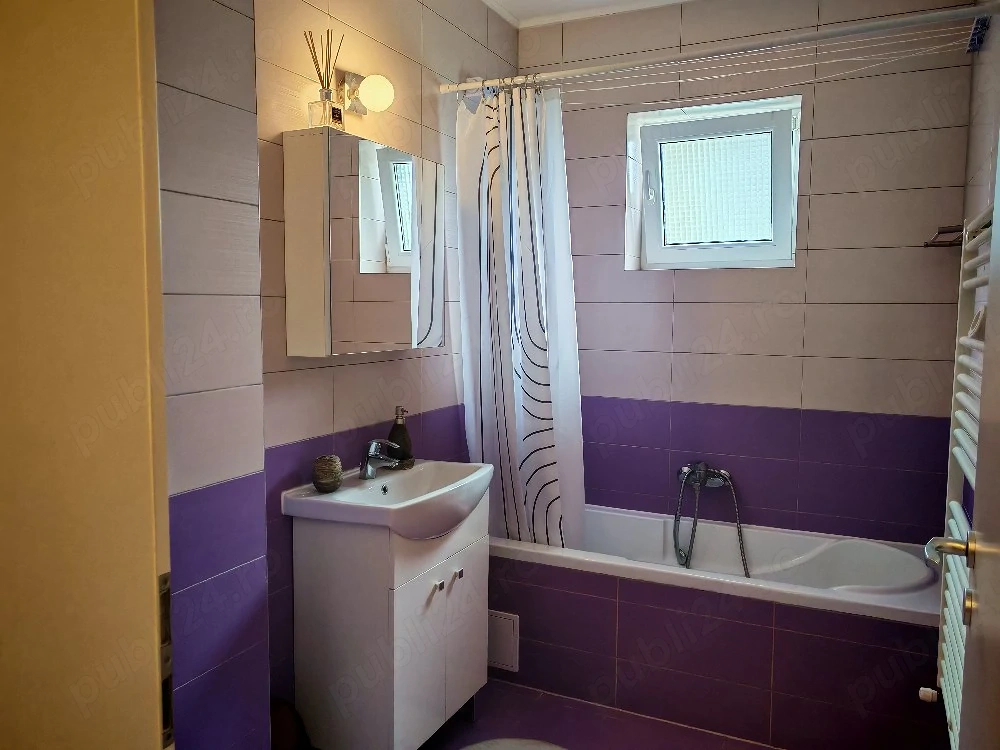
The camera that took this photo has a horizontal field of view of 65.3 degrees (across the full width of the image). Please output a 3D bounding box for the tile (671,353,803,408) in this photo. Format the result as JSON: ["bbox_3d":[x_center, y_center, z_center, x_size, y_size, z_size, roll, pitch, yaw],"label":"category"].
[{"bbox_3d":[0.928,0.019,3.073,0.498,0.201,0.012,3,6,26],"label":"tile"}]

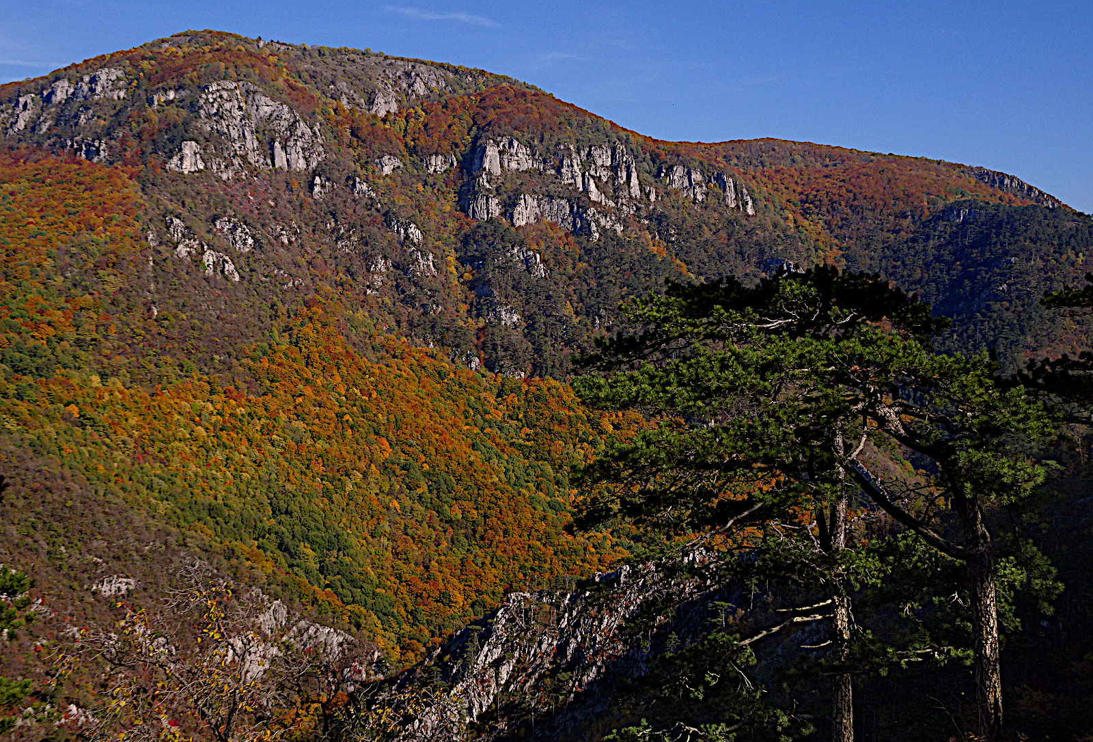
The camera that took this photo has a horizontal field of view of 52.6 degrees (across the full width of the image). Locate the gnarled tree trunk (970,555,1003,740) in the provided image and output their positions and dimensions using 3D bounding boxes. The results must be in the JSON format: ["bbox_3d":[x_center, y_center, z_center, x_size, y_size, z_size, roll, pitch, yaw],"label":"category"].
[{"bbox_3d":[6.385,3.981,16.000,0.360,2.750,0.360,-3,0,0],"label":"gnarled tree trunk"}]

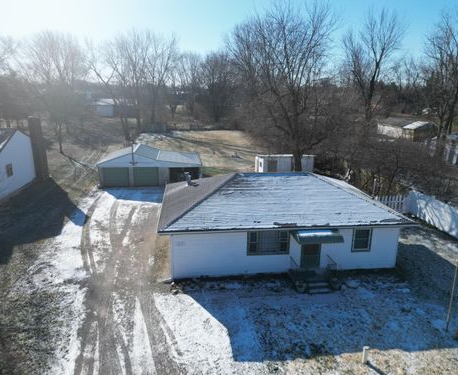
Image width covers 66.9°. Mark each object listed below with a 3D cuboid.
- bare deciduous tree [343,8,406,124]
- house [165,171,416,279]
[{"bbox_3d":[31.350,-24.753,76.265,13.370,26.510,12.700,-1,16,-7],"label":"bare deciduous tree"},{"bbox_3d":[2.689,1.471,21.536,13.270,4.850,8.670,-1,16,-7],"label":"house"}]

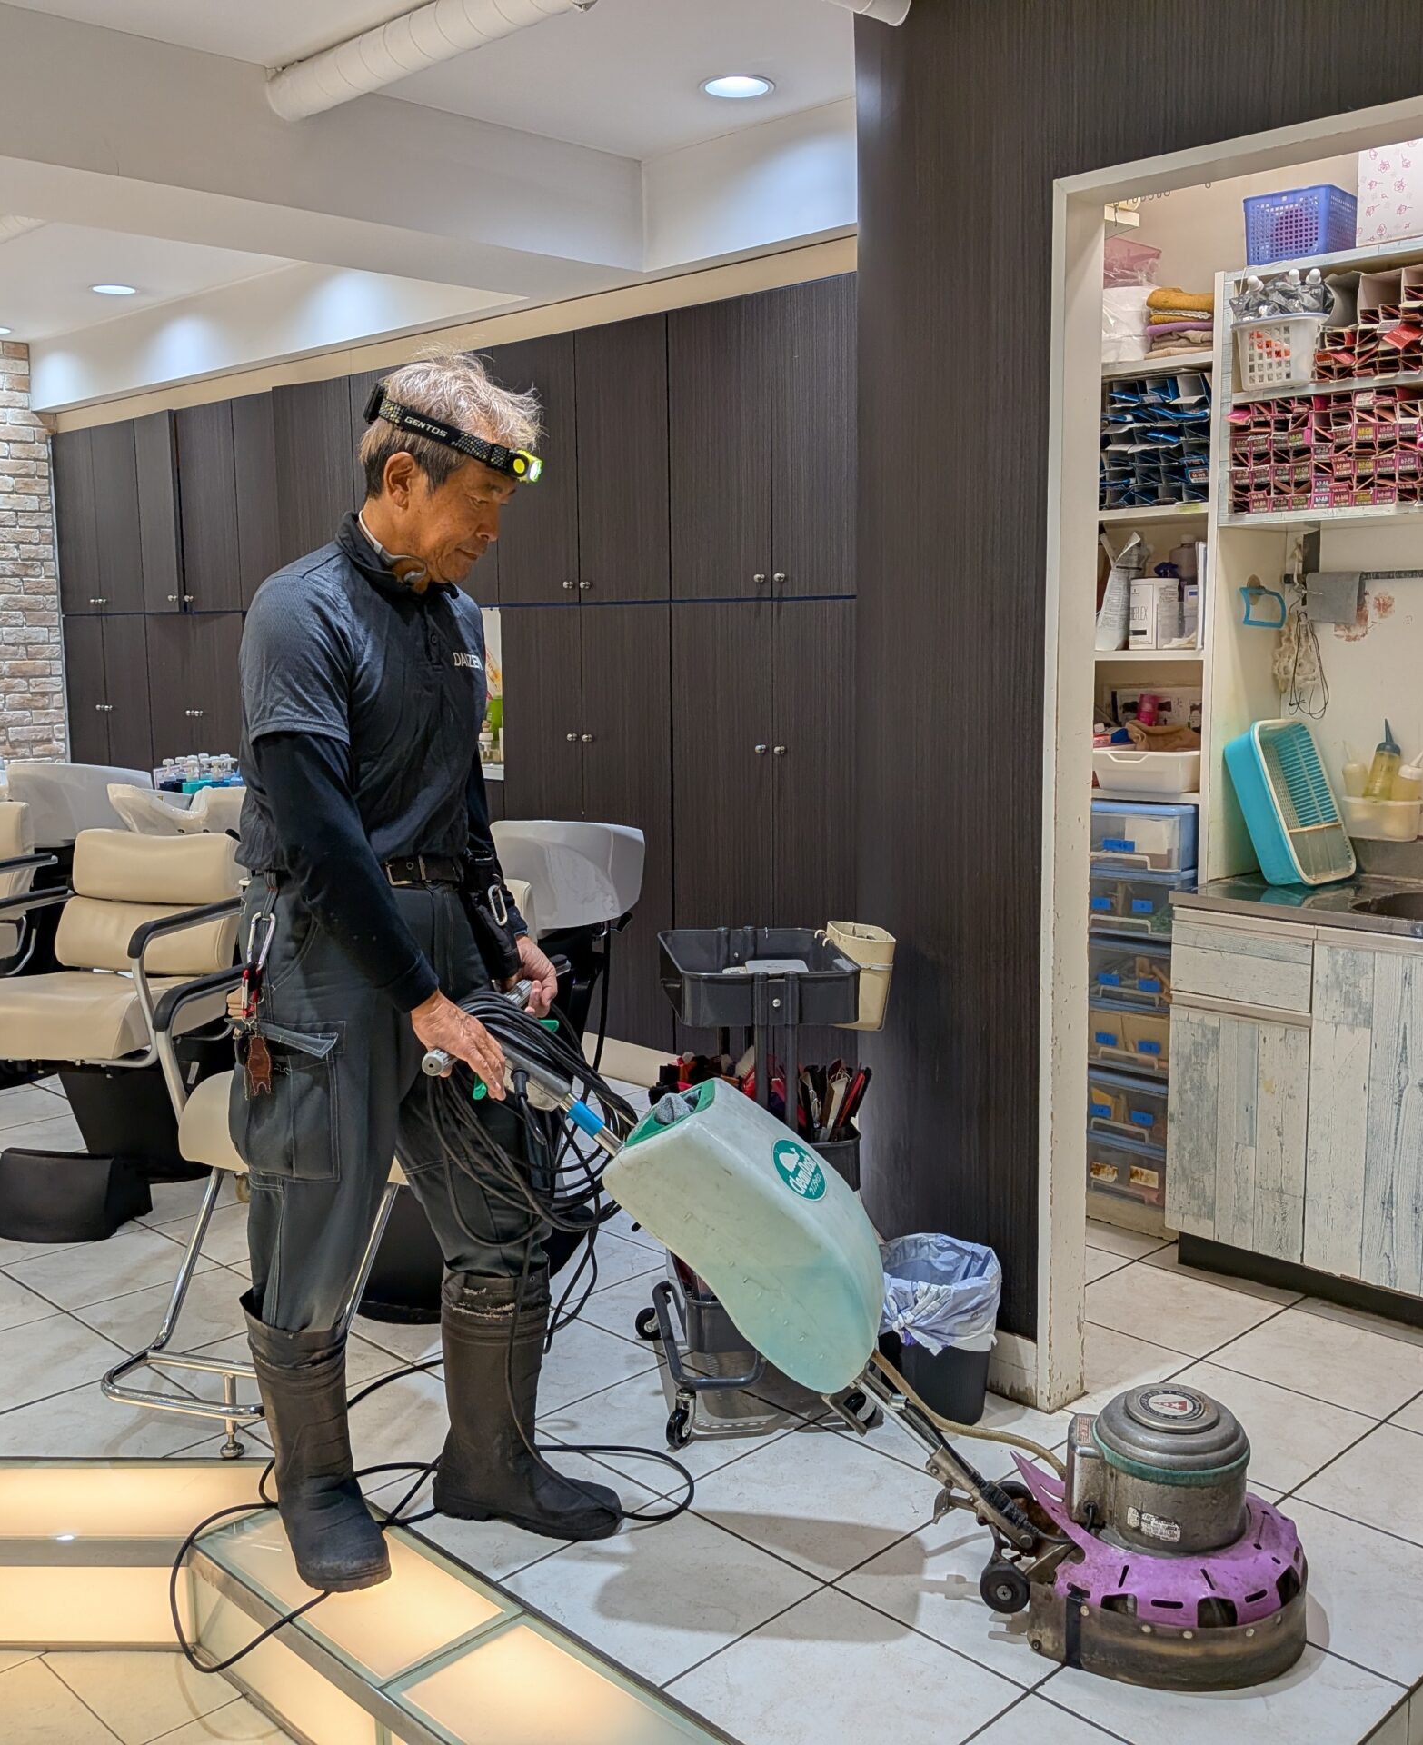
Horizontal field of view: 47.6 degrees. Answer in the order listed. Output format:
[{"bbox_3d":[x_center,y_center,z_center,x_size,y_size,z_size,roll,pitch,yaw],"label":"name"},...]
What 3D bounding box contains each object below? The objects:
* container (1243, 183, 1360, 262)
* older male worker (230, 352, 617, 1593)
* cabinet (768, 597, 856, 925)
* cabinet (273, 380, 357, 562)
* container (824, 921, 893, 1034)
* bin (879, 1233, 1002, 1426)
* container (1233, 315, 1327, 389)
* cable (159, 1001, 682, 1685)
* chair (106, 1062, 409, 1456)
[{"bbox_3d":[1.213,-1.275,3.246,0.230,0.130,0.178,-8,11,-44],"label":"container"},{"bbox_3d":[-0.388,0.143,2.204,0.500,1.650,0.490,4,9,30],"label":"older male worker"},{"bbox_3d":[0.399,-0.065,4.338,0.320,1.330,0.385,-8,11,-44],"label":"cabinet"},{"bbox_3d":[-1.317,-1.352,5.819,0.420,0.800,0.330,6,10,39],"label":"cabinet"},{"bbox_3d":[0.260,0.182,2.785,0.095,0.165,0.140,-1,7,-6],"label":"container"},{"bbox_3d":[0.385,0.788,2.761,0.235,0.265,0.235,-8,11,-44],"label":"bin"},{"bbox_3d":[1.160,-1.021,3.202,0.180,0.135,0.200,7,10,44],"label":"container"},{"bbox_3d":[-0.401,0.605,2.376,0.750,0.950,0.620,0,7,0],"label":"cable"},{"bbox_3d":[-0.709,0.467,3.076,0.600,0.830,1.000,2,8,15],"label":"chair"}]

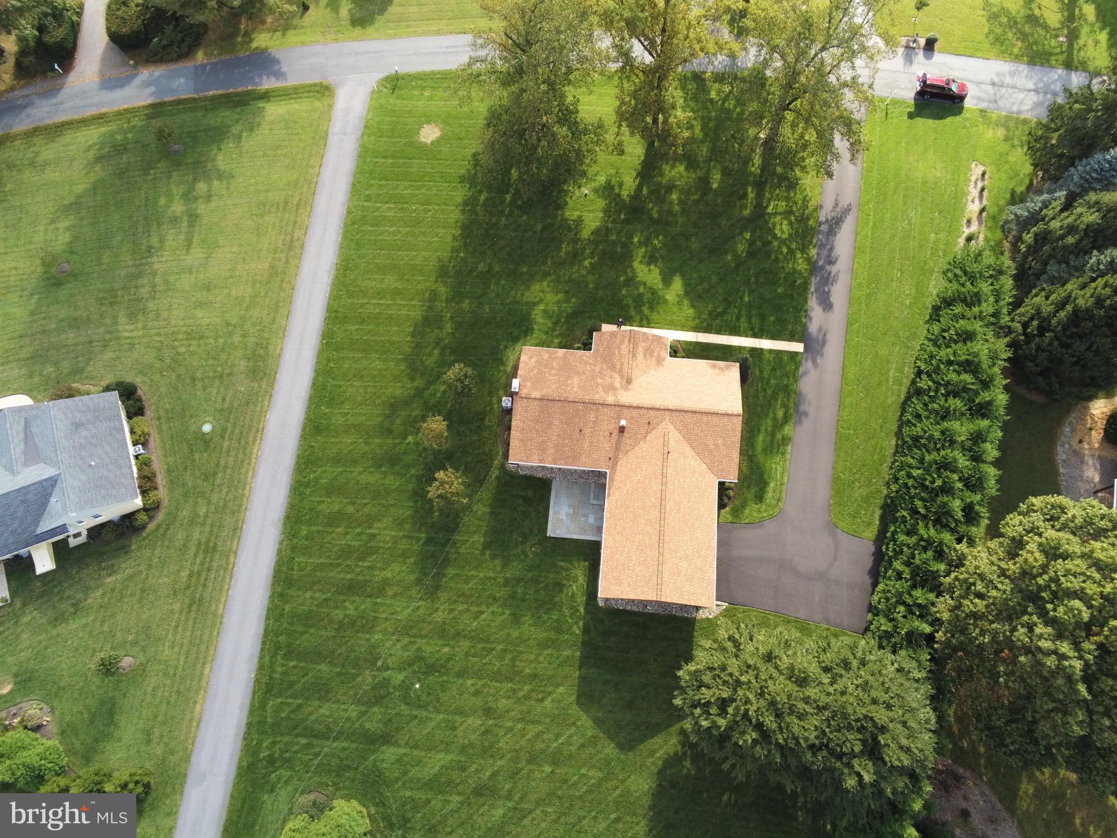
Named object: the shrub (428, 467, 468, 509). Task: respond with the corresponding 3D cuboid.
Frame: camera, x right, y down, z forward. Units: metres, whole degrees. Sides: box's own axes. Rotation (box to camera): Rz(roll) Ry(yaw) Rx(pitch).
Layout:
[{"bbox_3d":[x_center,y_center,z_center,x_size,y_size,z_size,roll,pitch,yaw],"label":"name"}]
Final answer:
[{"bbox_3d":[-8.200,5.280,55.714,3.040,3.900,3.040,5,69,3],"label":"shrub"}]

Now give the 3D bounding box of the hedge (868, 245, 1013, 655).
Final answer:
[{"bbox_3d":[32.426,1.393,60.994,6.200,6.000,37.360,18,72,7],"label":"hedge"}]

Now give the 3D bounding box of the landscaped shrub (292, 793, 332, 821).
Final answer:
[{"bbox_3d":[-17.984,28.673,54.441,2.600,1.800,2.600,0,71,1],"label":"landscaped shrub"}]

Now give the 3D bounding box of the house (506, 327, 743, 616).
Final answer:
[{"bbox_3d":[4.763,3.361,55.445,16.570,5.800,20.230,5,69,3],"label":"house"}]

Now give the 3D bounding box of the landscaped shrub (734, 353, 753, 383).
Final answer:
[{"bbox_3d":[14.630,-4.108,58.575,2.000,2.400,2.000,5,69,3],"label":"landscaped shrub"}]

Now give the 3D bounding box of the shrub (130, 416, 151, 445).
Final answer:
[{"bbox_3d":[-36.187,0.974,64.305,1.700,1.300,2.300,-21,72,-6],"label":"shrub"}]

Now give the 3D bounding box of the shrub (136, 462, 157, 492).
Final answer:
[{"bbox_3d":[-34.897,4.999,62.976,1.700,1.200,2.400,-21,72,-6],"label":"shrub"}]

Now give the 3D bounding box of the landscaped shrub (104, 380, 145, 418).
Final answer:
[{"bbox_3d":[-37.933,-1.722,64.974,2.900,1.800,3.200,-21,72,-6],"label":"landscaped shrub"}]

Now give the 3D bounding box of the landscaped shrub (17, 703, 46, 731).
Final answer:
[{"bbox_3d":[-40.505,22.829,57.128,2.000,0.900,2.000,0,71,1],"label":"landscaped shrub"}]

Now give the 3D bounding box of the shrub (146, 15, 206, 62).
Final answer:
[{"bbox_3d":[-37.697,-37.426,73.061,5.500,2.400,4.800,-9,68,-2],"label":"shrub"}]

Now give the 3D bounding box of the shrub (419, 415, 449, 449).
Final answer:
[{"bbox_3d":[-10.288,1.137,62.564,2.300,4.000,2.300,0,71,1],"label":"shrub"}]

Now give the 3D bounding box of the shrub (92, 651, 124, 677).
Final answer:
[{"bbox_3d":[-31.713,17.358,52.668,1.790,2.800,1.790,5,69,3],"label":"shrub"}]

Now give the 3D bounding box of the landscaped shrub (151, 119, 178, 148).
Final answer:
[{"bbox_3d":[-38.393,-27.800,72.948,2.300,3.500,2.300,0,71,1],"label":"landscaped shrub"}]

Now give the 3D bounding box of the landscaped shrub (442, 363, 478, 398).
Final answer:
[{"bbox_3d":[-7.729,-2.865,58.758,2.780,3.600,2.780,5,69,3],"label":"landscaped shrub"}]

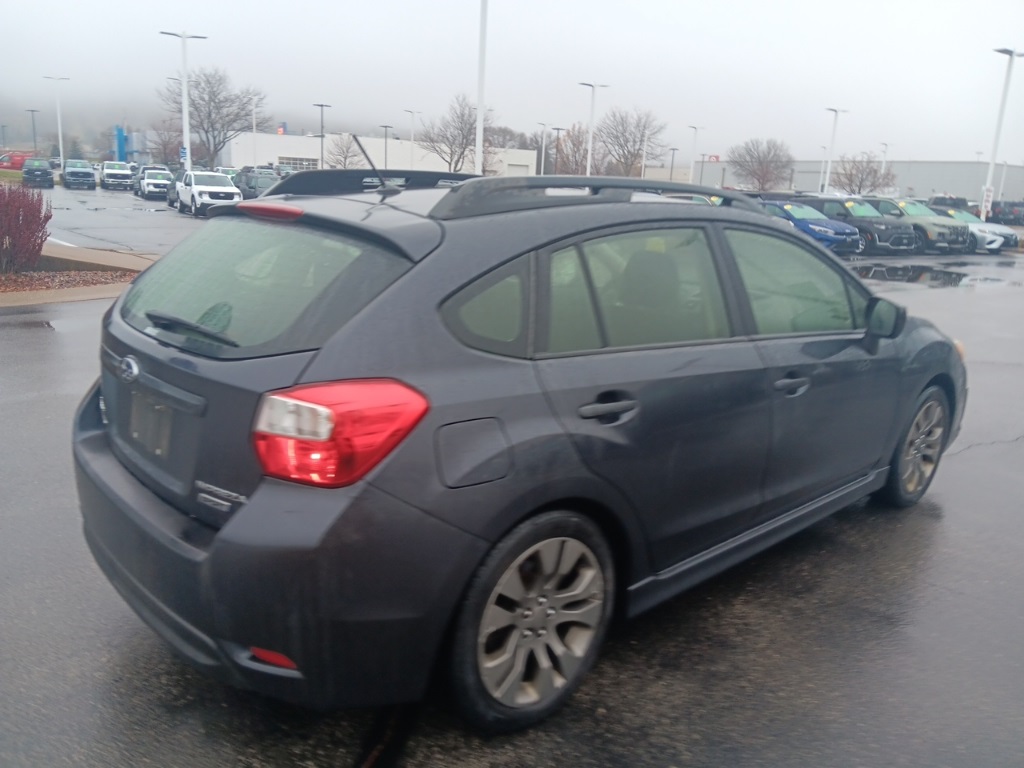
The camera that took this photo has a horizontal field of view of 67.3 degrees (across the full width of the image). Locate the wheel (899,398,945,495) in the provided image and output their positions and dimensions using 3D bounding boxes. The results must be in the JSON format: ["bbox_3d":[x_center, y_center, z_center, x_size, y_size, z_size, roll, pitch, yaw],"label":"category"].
[{"bbox_3d":[1.986,0.294,3.855,0.465,0.465,0.180,-9,18,-42],"label":"wheel"}]

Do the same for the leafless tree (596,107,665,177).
[{"bbox_3d":[12.013,-22.798,78.000,6.820,10.160,6.820,5,12,9],"label":"leafless tree"}]

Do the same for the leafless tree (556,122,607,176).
[{"bbox_3d":[7.587,-23.756,84.000,5.440,9.170,5.440,4,12,5],"label":"leafless tree"}]

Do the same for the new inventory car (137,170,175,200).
[{"bbox_3d":[-23.205,-12.986,50.330,1.920,1.750,5.050,-5,14,-31],"label":"new inventory car"}]

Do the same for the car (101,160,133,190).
[{"bbox_3d":[-29.937,-15.781,58.421,2.060,1.970,5.850,-4,14,-30],"label":"car"}]

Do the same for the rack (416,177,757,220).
[{"bbox_3d":[0.387,-0.565,2.405,1.600,0.135,0.085,-8,16,-42],"label":"rack"}]

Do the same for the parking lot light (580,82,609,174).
[{"bbox_3d":[4.750,-14.102,47.080,2.050,8.050,0.400,-4,15,-23],"label":"parking lot light"}]

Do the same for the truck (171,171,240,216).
[{"bbox_3d":[-12.866,-8.115,32.718,1.880,1.760,5.100,-5,16,-32],"label":"truck"}]

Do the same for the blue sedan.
[{"bbox_3d":[8.424,-4.961,24.011,1.800,1.435,4.640,-5,15,-26],"label":"blue sedan"}]

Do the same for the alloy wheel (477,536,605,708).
[{"bbox_3d":[0.038,0.627,2.133,0.468,0.468,0.180,-10,18,-41],"label":"alloy wheel"}]

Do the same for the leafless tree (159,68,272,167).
[{"bbox_3d":[-25.441,-21.536,66.000,9.130,10.430,9.130,-2,13,-21],"label":"leafless tree"}]

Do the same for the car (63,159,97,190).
[{"bbox_3d":[-30.824,-14.798,54.686,2.020,1.950,5.700,-5,16,-32],"label":"car"}]

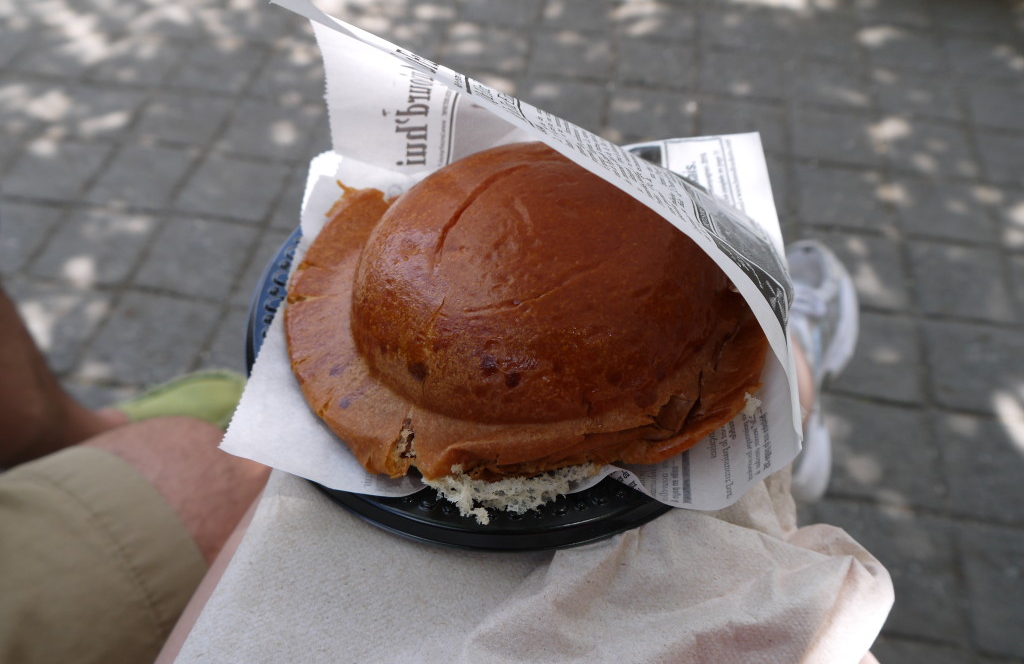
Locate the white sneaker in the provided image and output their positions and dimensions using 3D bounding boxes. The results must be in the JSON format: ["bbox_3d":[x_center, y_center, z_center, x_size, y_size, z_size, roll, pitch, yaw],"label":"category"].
[{"bbox_3d":[0.279,0.019,0.798,0.100,0.108,0.265,0,65,18],"label":"white sneaker"}]

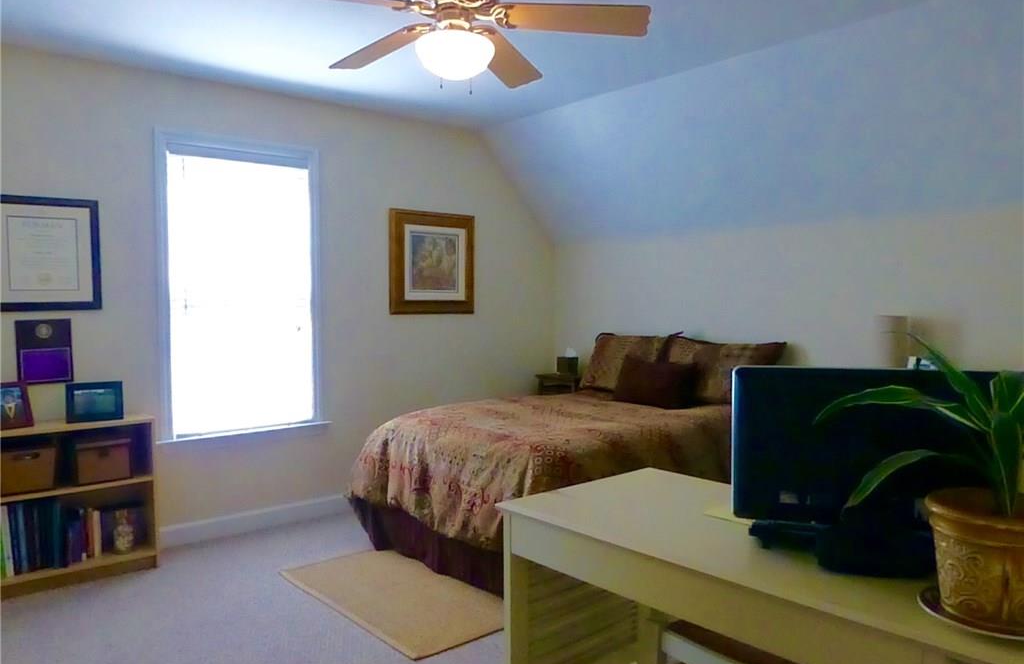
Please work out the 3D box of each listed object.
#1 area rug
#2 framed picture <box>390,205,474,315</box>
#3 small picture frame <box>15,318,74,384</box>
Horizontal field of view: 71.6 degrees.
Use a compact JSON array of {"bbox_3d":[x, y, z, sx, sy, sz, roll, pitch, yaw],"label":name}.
[{"bbox_3d":[-0.461,1.145,3.219,0.720,0.012,1.140,-2,3,-42],"label":"area rug"},{"bbox_3d":[-0.528,-0.462,4.817,0.690,0.680,0.035,-2,3,-42],"label":"framed picture"},{"bbox_3d":[-2.194,0.092,3.338,0.225,0.300,0.025,-2,3,-42],"label":"small picture frame"}]

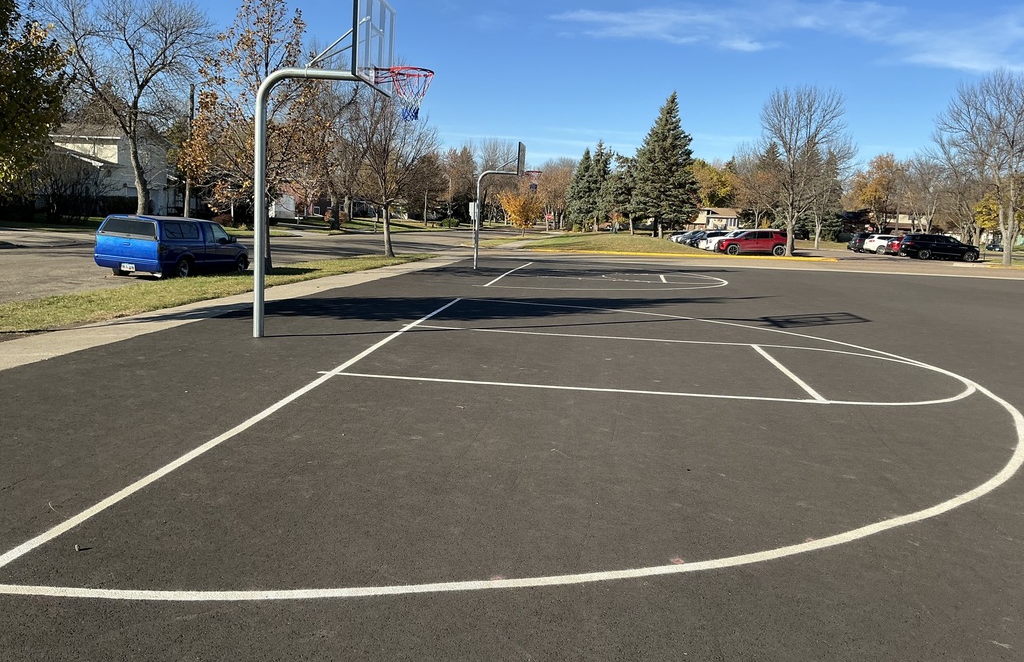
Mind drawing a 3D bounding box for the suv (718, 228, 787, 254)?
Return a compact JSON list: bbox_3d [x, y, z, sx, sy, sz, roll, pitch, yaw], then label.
[{"bbox_3d":[16.750,-6.030,56.700,5.180,1.790,2.000,3,8,4],"label":"suv"}]

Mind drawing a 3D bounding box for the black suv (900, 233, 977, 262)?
[{"bbox_3d":[32.720,-6.424,63.500,5.450,1.880,2.020,3,7,6],"label":"black suv"}]

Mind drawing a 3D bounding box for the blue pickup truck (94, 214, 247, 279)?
[{"bbox_3d":[-9.050,-2.380,22.800,1.780,1.600,5.150,4,8,9],"label":"blue pickup truck"}]

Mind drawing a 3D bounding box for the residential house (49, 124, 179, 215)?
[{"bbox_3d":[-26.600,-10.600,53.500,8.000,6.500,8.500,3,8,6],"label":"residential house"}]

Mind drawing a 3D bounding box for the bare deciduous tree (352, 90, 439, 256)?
[{"bbox_3d":[-4.402,-5.971,31.300,3.300,6.300,3.300,3,8,6],"label":"bare deciduous tree"}]

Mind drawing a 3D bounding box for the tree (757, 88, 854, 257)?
[{"bbox_3d":[19.312,-10.495,54.500,6.200,11.100,6.200,3,7,0],"label":"tree"}]

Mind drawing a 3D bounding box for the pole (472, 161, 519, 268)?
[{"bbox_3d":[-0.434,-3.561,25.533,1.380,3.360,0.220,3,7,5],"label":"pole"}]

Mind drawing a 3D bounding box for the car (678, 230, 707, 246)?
[{"bbox_3d":[16.292,-7.459,68.500,4.650,1.620,1.860,3,7,0],"label":"car"}]

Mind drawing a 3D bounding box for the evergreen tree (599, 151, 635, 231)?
[{"bbox_3d":[11.409,-13.894,84.000,4.600,8.200,4.600,3,7,0],"label":"evergreen tree"}]

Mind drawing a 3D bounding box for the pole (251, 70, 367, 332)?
[{"bbox_3d":[-2.333,-1.427,9.530,1.320,3.090,0.120,3,8,5],"label":"pole"}]

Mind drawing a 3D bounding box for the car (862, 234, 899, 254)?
[{"bbox_3d":[33.897,-7.631,73.500,4.900,1.740,1.930,3,7,5],"label":"car"}]

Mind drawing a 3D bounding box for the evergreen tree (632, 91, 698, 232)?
[{"bbox_3d":[14.826,-16.081,80.000,6.800,14.100,6.800,3,8,6],"label":"evergreen tree"}]

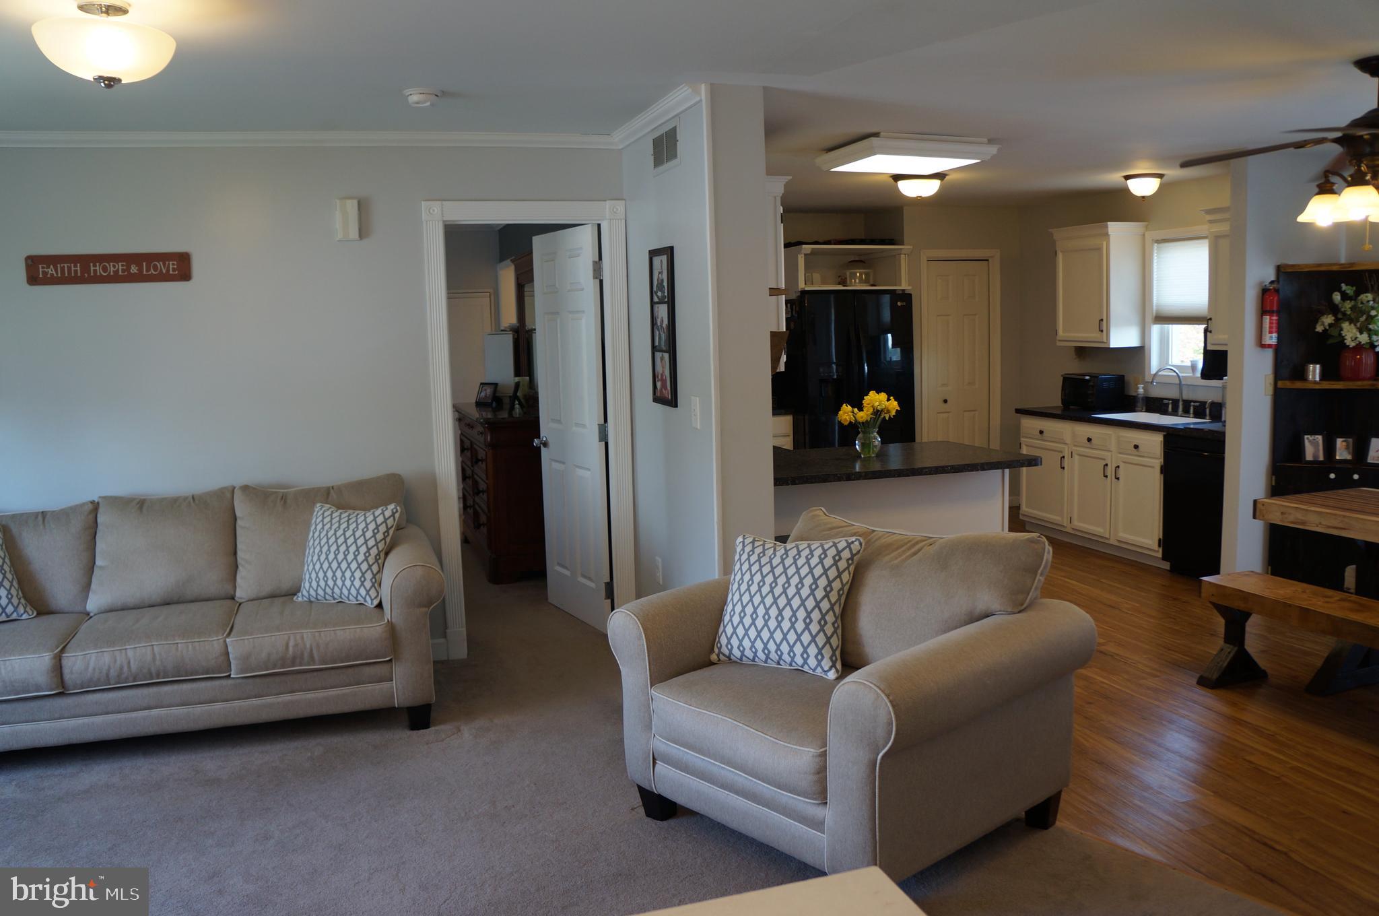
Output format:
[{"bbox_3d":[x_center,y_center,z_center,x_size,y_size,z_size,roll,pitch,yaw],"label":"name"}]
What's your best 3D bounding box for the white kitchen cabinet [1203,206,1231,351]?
[{"bbox_3d":[3.242,-1.008,5.726,0.340,0.800,0.570,-4,8,-20],"label":"white kitchen cabinet"}]

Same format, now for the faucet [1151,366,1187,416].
[{"bbox_3d":[3.100,-0.429,6.691,0.250,0.320,0.070,-4,7,-17],"label":"faucet"}]

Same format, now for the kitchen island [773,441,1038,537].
[{"bbox_3d":[0.839,0.445,5.111,1.530,0.900,0.840,-4,7,-17],"label":"kitchen island"}]

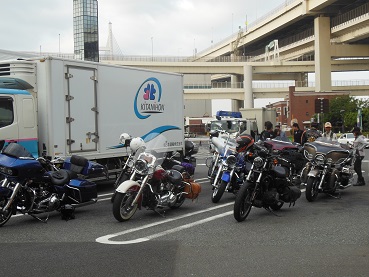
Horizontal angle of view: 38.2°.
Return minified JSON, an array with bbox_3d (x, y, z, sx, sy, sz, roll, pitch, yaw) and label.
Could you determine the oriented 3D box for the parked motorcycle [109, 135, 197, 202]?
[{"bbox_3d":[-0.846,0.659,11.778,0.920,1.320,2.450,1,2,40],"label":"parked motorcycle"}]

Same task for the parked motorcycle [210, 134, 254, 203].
[{"bbox_3d":[1.140,0.644,11.697,0.900,1.330,2.400,1,2,30],"label":"parked motorcycle"}]

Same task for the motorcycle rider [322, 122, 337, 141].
[{"bbox_3d":[4.428,0.331,16.278,0.500,1.680,0.320,0,1,6],"label":"motorcycle rider"}]

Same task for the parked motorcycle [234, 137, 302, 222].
[{"bbox_3d":[1.419,0.727,9.430,0.880,1.280,2.220,1,2,34],"label":"parked motorcycle"}]

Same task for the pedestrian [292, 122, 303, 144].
[{"bbox_3d":[3.587,0.328,16.778,0.500,1.670,0.320,1,2,37],"label":"pedestrian"}]

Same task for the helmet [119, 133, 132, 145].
[{"bbox_3d":[-1.318,0.007,11.950,0.290,0.250,0.240,-1,2,-37],"label":"helmet"}]

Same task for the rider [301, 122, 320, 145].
[{"bbox_3d":[3.803,0.347,15.778,0.520,1.680,0.320,0,1,6],"label":"rider"}]

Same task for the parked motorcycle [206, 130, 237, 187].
[{"bbox_3d":[1.220,0.548,14.404,0.900,1.380,2.400,1,2,30],"label":"parked motorcycle"}]

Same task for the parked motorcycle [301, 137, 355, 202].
[{"bbox_3d":[3.158,0.613,11.850,0.950,1.360,2.550,1,2,30],"label":"parked motorcycle"}]

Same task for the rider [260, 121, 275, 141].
[{"bbox_3d":[2.422,0.353,15.478,0.500,1.700,0.300,0,2,14],"label":"rider"}]

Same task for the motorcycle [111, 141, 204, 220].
[{"bbox_3d":[-0.499,0.714,9.607,0.920,1.320,2.420,1,2,33],"label":"motorcycle"}]

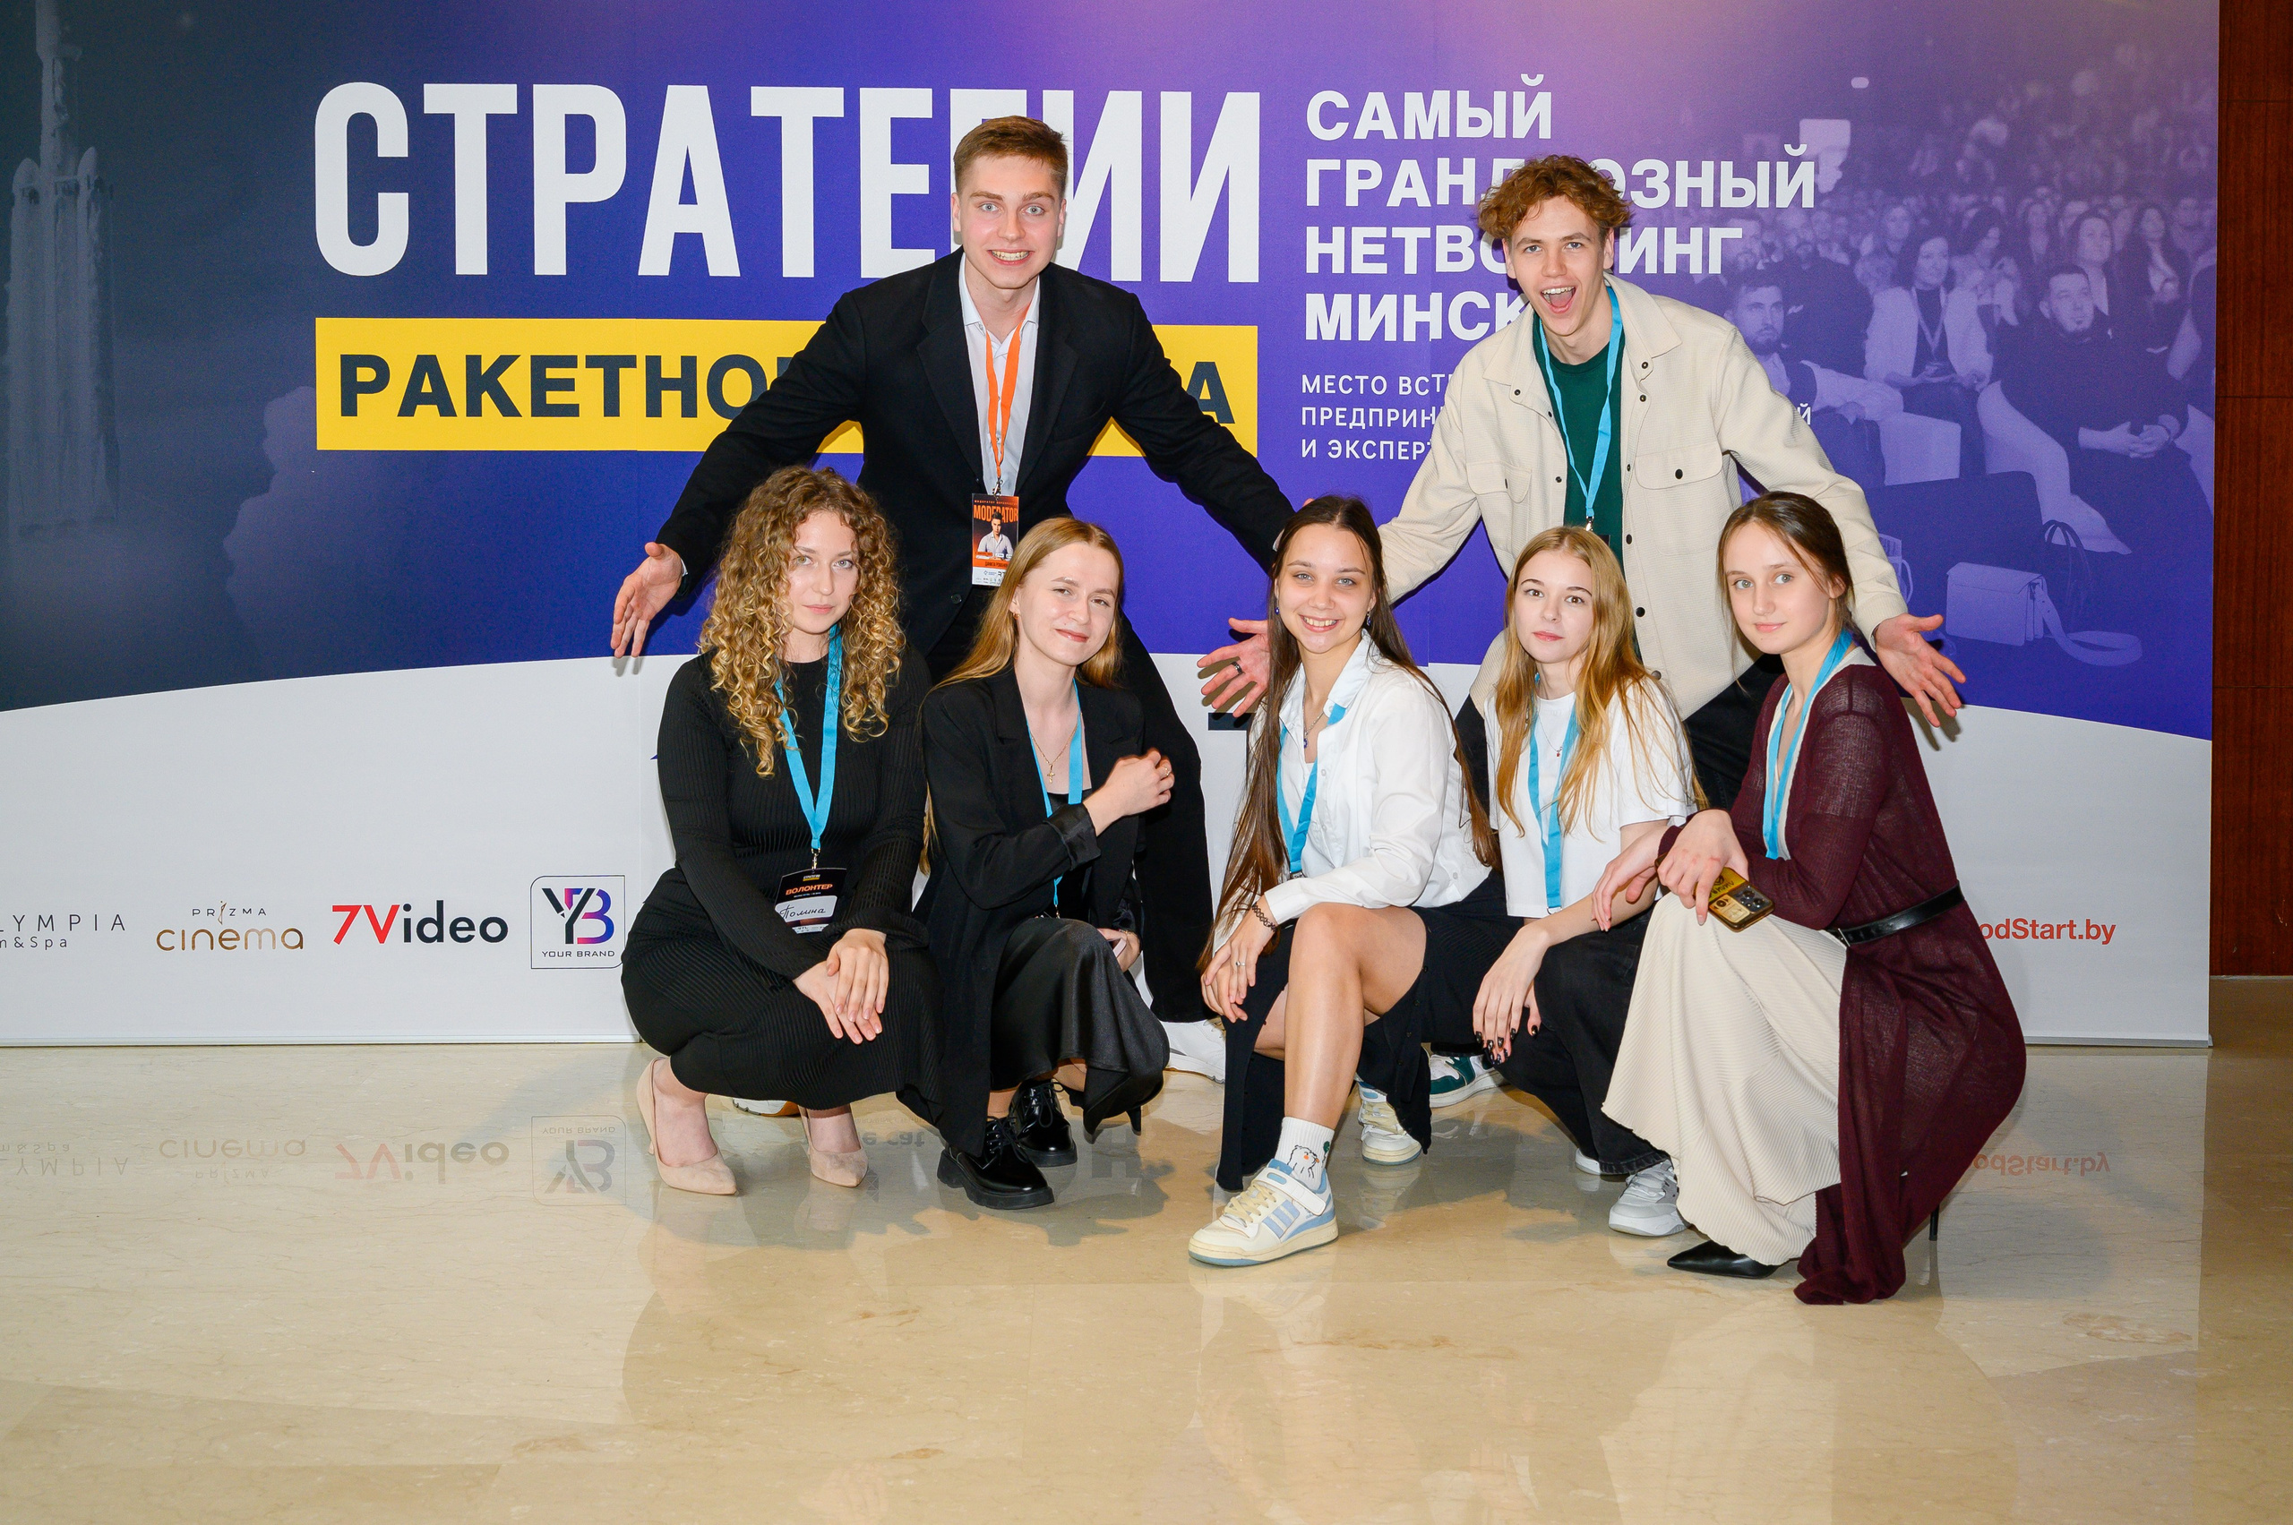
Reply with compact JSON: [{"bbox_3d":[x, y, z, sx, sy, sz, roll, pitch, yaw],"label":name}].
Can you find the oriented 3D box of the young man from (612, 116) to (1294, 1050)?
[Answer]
[{"bbox_3d":[-0.295,-0.187,3.880,1.060,1.554,0.700,0,5,-3],"label":"young man"}]

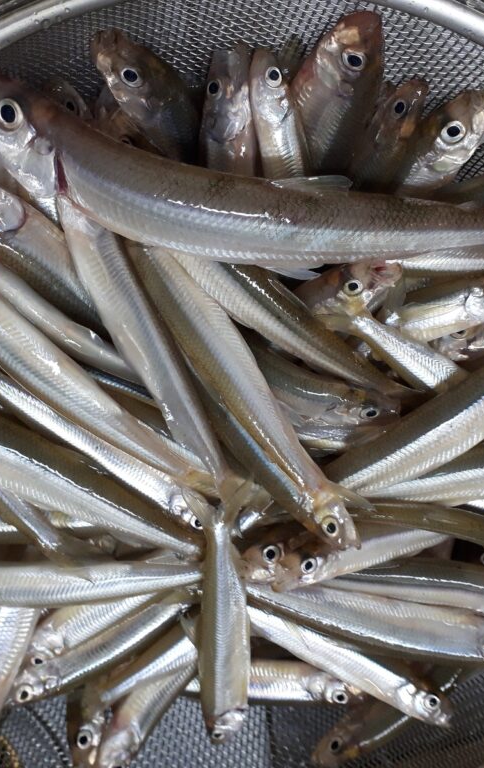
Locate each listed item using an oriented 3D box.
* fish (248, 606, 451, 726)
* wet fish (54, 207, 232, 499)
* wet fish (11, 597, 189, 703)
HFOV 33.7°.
[{"bbox_3d":[0.026,0.081,0.241,0.086,0.009,0.014,30,90,0],"label":"fish"},{"bbox_3d":[-0.024,-0.009,0.209,0.016,0.011,0.113,-22,114,9],"label":"wet fish"},{"bbox_3d":[-0.039,0.078,0.237,0.067,0.007,0.011,-27,73,-9],"label":"wet fish"}]

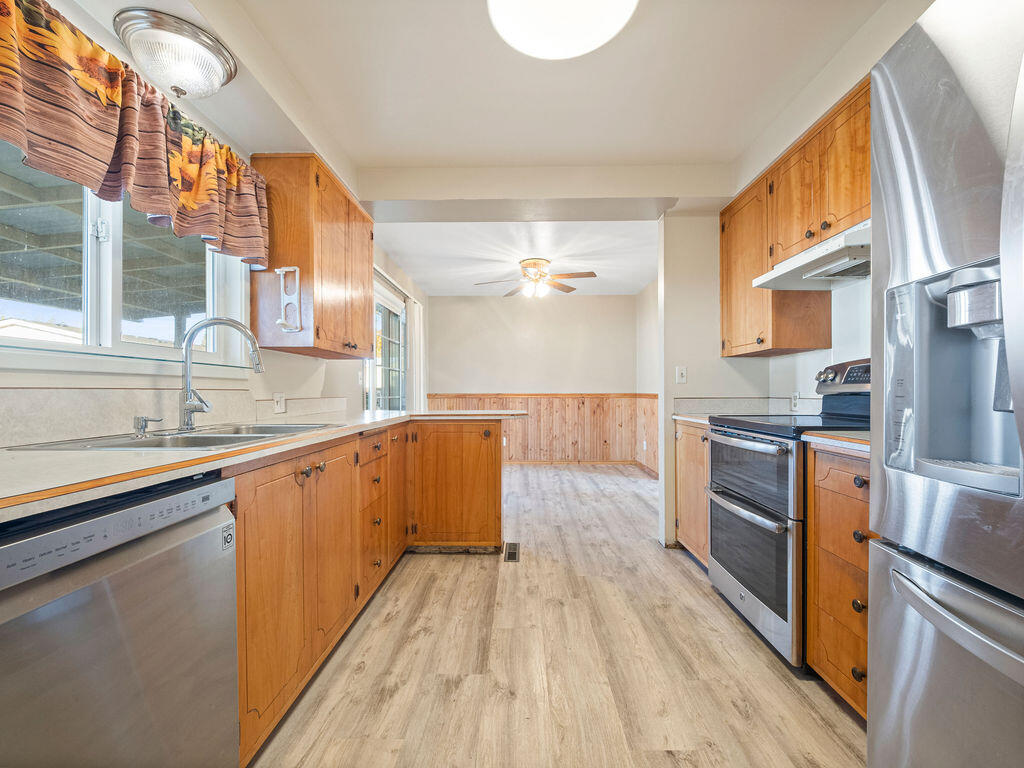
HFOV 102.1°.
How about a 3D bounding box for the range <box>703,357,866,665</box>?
[{"bbox_3d":[1.389,0.510,1.892,0.700,1.220,0.745,0,-1,1],"label":"range"}]

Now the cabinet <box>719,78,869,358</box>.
[{"bbox_3d":[1.593,-0.706,2.178,0.325,1.009,1.337,0,-1,1],"label":"cabinet"}]

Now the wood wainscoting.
[{"bbox_3d":[0.286,0.661,5.661,3.120,1.045,0.990,0,-1,1],"label":"wood wainscoting"}]

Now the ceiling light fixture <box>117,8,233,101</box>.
[{"bbox_3d":[-1.205,-1.145,1.502,0.348,0.125,0.348,0,-1,1],"label":"ceiling light fixture"}]

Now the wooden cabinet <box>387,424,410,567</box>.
[{"bbox_3d":[-0.978,0.657,2.518,0.581,0.825,0.385,0,-1,1],"label":"wooden cabinet"}]

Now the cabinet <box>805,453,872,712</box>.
[{"bbox_3d":[1.414,0.643,1.256,0.624,0.835,0.530,0,-1,1],"label":"cabinet"}]

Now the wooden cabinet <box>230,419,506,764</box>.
[{"bbox_3d":[-0.686,0.669,2.172,1.220,0.870,2.165,0,-1,1],"label":"wooden cabinet"}]

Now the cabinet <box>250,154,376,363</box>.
[{"bbox_3d":[-1.179,-0.684,2.621,0.325,1.000,0.890,0,-1,1],"label":"cabinet"}]

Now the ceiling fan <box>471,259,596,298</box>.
[{"bbox_3d":[0.264,-1.139,4.554,1.320,0.400,1.280,0,-1,1],"label":"ceiling fan"}]

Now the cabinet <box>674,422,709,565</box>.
[{"bbox_3d":[1.441,0.663,2.551,0.624,0.835,0.580,0,-1,1],"label":"cabinet"}]

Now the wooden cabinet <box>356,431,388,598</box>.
[{"bbox_3d":[-0.986,0.650,2.118,0.581,0.825,0.415,0,-1,1],"label":"wooden cabinet"}]

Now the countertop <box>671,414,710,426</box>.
[{"bbox_3d":[1.425,0.226,2.561,0.655,0.040,0.585,0,-1,1],"label":"countertop"}]

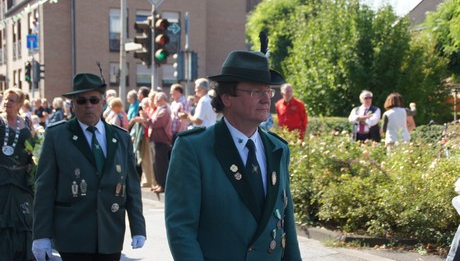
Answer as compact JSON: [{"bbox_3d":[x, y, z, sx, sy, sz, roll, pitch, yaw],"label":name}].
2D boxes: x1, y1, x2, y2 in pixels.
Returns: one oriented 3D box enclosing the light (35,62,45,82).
[{"bbox_3d":[-8.565,-2.601,34.500,0.360,0.940,0.280,-1,2,-23],"label":"light"}]

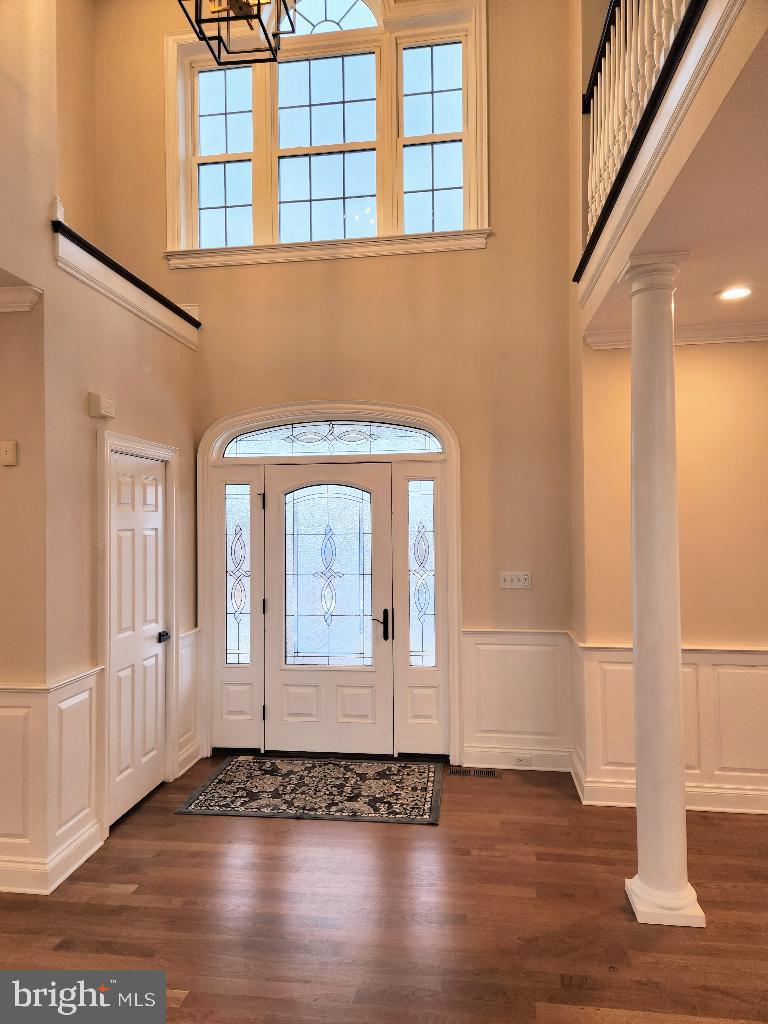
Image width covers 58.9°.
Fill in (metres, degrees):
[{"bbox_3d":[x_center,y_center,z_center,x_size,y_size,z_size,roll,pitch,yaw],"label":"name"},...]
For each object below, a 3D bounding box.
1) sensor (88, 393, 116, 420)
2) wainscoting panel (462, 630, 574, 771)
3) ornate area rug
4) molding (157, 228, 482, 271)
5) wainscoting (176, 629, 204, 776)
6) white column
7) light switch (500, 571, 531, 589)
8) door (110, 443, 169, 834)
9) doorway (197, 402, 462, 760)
[{"bbox_3d":[-1.465,-0.546,3.552,0.059,0.120,0.181,-1,-1,8],"label":"sensor"},{"bbox_3d":[0.890,1.250,4.526,0.725,0.909,0.041,-1,-1,8],"label":"wainscoting panel"},{"bbox_3d":[-0.386,1.706,4.238,1.480,0.010,0.931,-1,-1,8],"label":"ornate area rug"},{"bbox_3d":[-0.418,-1.817,4.728,2.305,0.100,0.077,-1,-1,8],"label":"molding"},{"bbox_3d":[-1.314,1.271,4.615,0.041,0.907,0.387,-1,-1,8],"label":"wainscoting"},{"bbox_3d":[1.173,0.308,2.905,0.257,2.741,0.258,-1,-1,8],"label":"white column"},{"bbox_3d":[0.883,0.457,4.553,0.204,0.117,0.011,-1,-1,8],"label":"light switch"},{"bbox_3d":[-1.470,0.690,3.986,0.040,2.030,0.773,-1,-1,8],"label":"door"},{"bbox_3d":[-0.389,0.479,4.778,1.858,2.480,0.148,-1,-1,8],"label":"doorway"}]

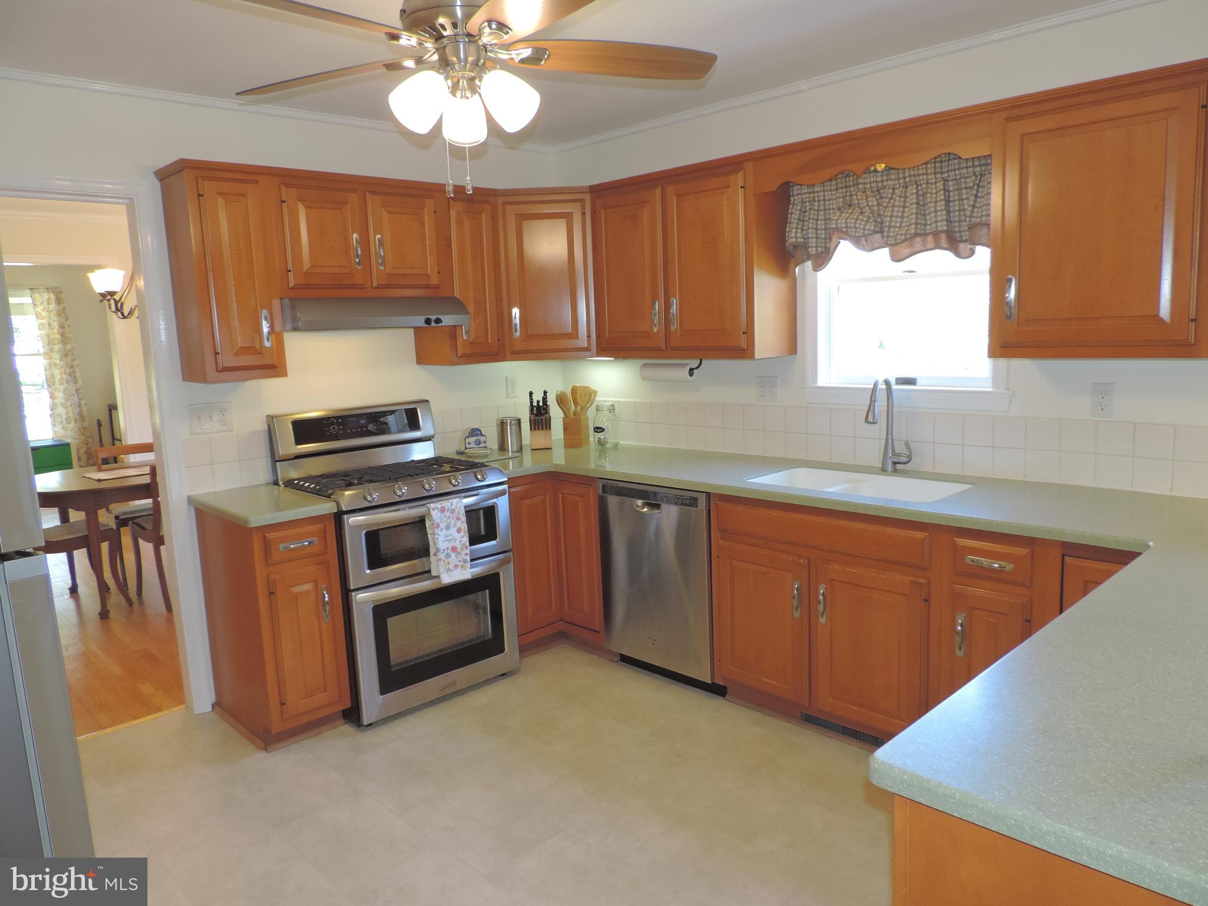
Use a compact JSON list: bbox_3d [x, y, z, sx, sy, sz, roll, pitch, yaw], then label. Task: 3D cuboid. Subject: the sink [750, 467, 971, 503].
[{"bbox_3d":[0.922,0.208,3.072,0.380,0.197,0.730,-10,12,-43],"label":"sink"}]

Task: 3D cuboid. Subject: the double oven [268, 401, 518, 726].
[{"bbox_3d":[-0.882,0.412,3.550,0.767,1.185,0.684,-10,12,-44],"label":"double oven"}]

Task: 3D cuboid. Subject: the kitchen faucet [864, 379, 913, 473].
[{"bbox_3d":[1.055,-0.100,3.110,0.216,0.368,0.114,-10,12,-44],"label":"kitchen faucet"}]

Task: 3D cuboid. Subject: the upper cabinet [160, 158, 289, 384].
[{"bbox_3d":[-1.468,-0.675,3.247,0.302,0.786,0.317,-10,12,-43],"label":"upper cabinet"}]

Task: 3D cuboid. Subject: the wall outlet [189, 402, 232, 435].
[{"bbox_3d":[-1.557,-0.136,3.321,0.161,0.117,0.010,-10,12,-44],"label":"wall outlet"}]

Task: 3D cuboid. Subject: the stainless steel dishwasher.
[{"bbox_3d":[0.412,0.492,3.704,0.595,0.802,0.601,-10,12,-43],"label":"stainless steel dishwasher"}]

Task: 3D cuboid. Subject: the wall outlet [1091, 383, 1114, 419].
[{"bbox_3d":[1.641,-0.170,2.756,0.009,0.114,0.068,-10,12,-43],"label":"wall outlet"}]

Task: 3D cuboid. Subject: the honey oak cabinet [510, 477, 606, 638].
[{"bbox_3d":[-0.216,0.412,4.079,0.920,0.761,0.920,-10,12,-44],"label":"honey oak cabinet"}]

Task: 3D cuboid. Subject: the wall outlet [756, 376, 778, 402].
[{"bbox_3d":[0.714,-0.278,3.659,0.010,0.114,0.111,-10,12,-44],"label":"wall outlet"}]

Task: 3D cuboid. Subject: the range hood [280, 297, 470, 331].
[{"bbox_3d":[-1.008,-0.583,3.501,0.762,0.128,0.463,-10,12,-44],"label":"range hood"}]

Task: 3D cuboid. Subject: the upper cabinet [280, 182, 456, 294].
[{"bbox_3d":[-1.091,-0.896,3.587,0.762,0.460,0.317,-10,12,-43],"label":"upper cabinet"}]

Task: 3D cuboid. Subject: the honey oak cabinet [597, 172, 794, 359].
[{"bbox_3d":[0.368,-0.799,3.694,0.314,0.745,0.901,-10,12,-44],"label":"honey oak cabinet"}]

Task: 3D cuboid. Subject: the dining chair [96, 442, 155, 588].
[{"bbox_3d":[-3.018,0.389,5.514,0.470,0.860,0.545,-10,12,-43],"label":"dining chair"}]

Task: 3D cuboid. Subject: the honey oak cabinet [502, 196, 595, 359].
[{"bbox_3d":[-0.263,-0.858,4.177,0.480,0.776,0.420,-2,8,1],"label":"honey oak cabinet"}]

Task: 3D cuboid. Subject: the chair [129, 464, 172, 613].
[{"bbox_3d":[-2.514,0.442,5.016,0.470,0.860,0.545,-10,12,-43],"label":"chair"}]

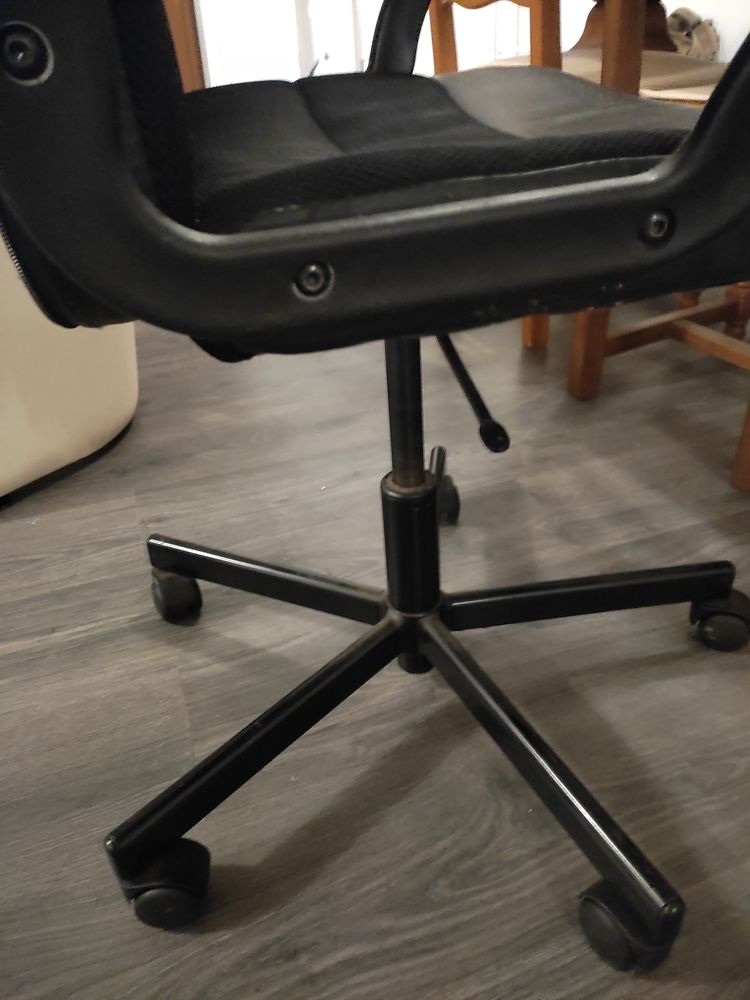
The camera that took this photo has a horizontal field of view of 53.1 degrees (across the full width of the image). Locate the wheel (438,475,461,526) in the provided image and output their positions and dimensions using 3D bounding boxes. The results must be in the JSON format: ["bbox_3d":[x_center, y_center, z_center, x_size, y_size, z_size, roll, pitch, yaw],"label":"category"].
[{"bbox_3d":[0.088,0.008,0.991,0.047,0.060,0.062,-9,32,-8],"label":"wheel"}]

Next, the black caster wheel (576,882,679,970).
[{"bbox_3d":[0.174,0.294,0.525,0.047,0.060,0.062,-21,36,-25],"label":"black caster wheel"}]

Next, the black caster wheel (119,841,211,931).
[{"bbox_3d":[-0.156,0.291,0.568,0.062,0.060,0.047,-4,32,-1],"label":"black caster wheel"}]

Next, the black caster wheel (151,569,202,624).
[{"bbox_3d":[-0.229,0.112,0.858,0.047,0.060,0.062,-12,33,-13],"label":"black caster wheel"}]

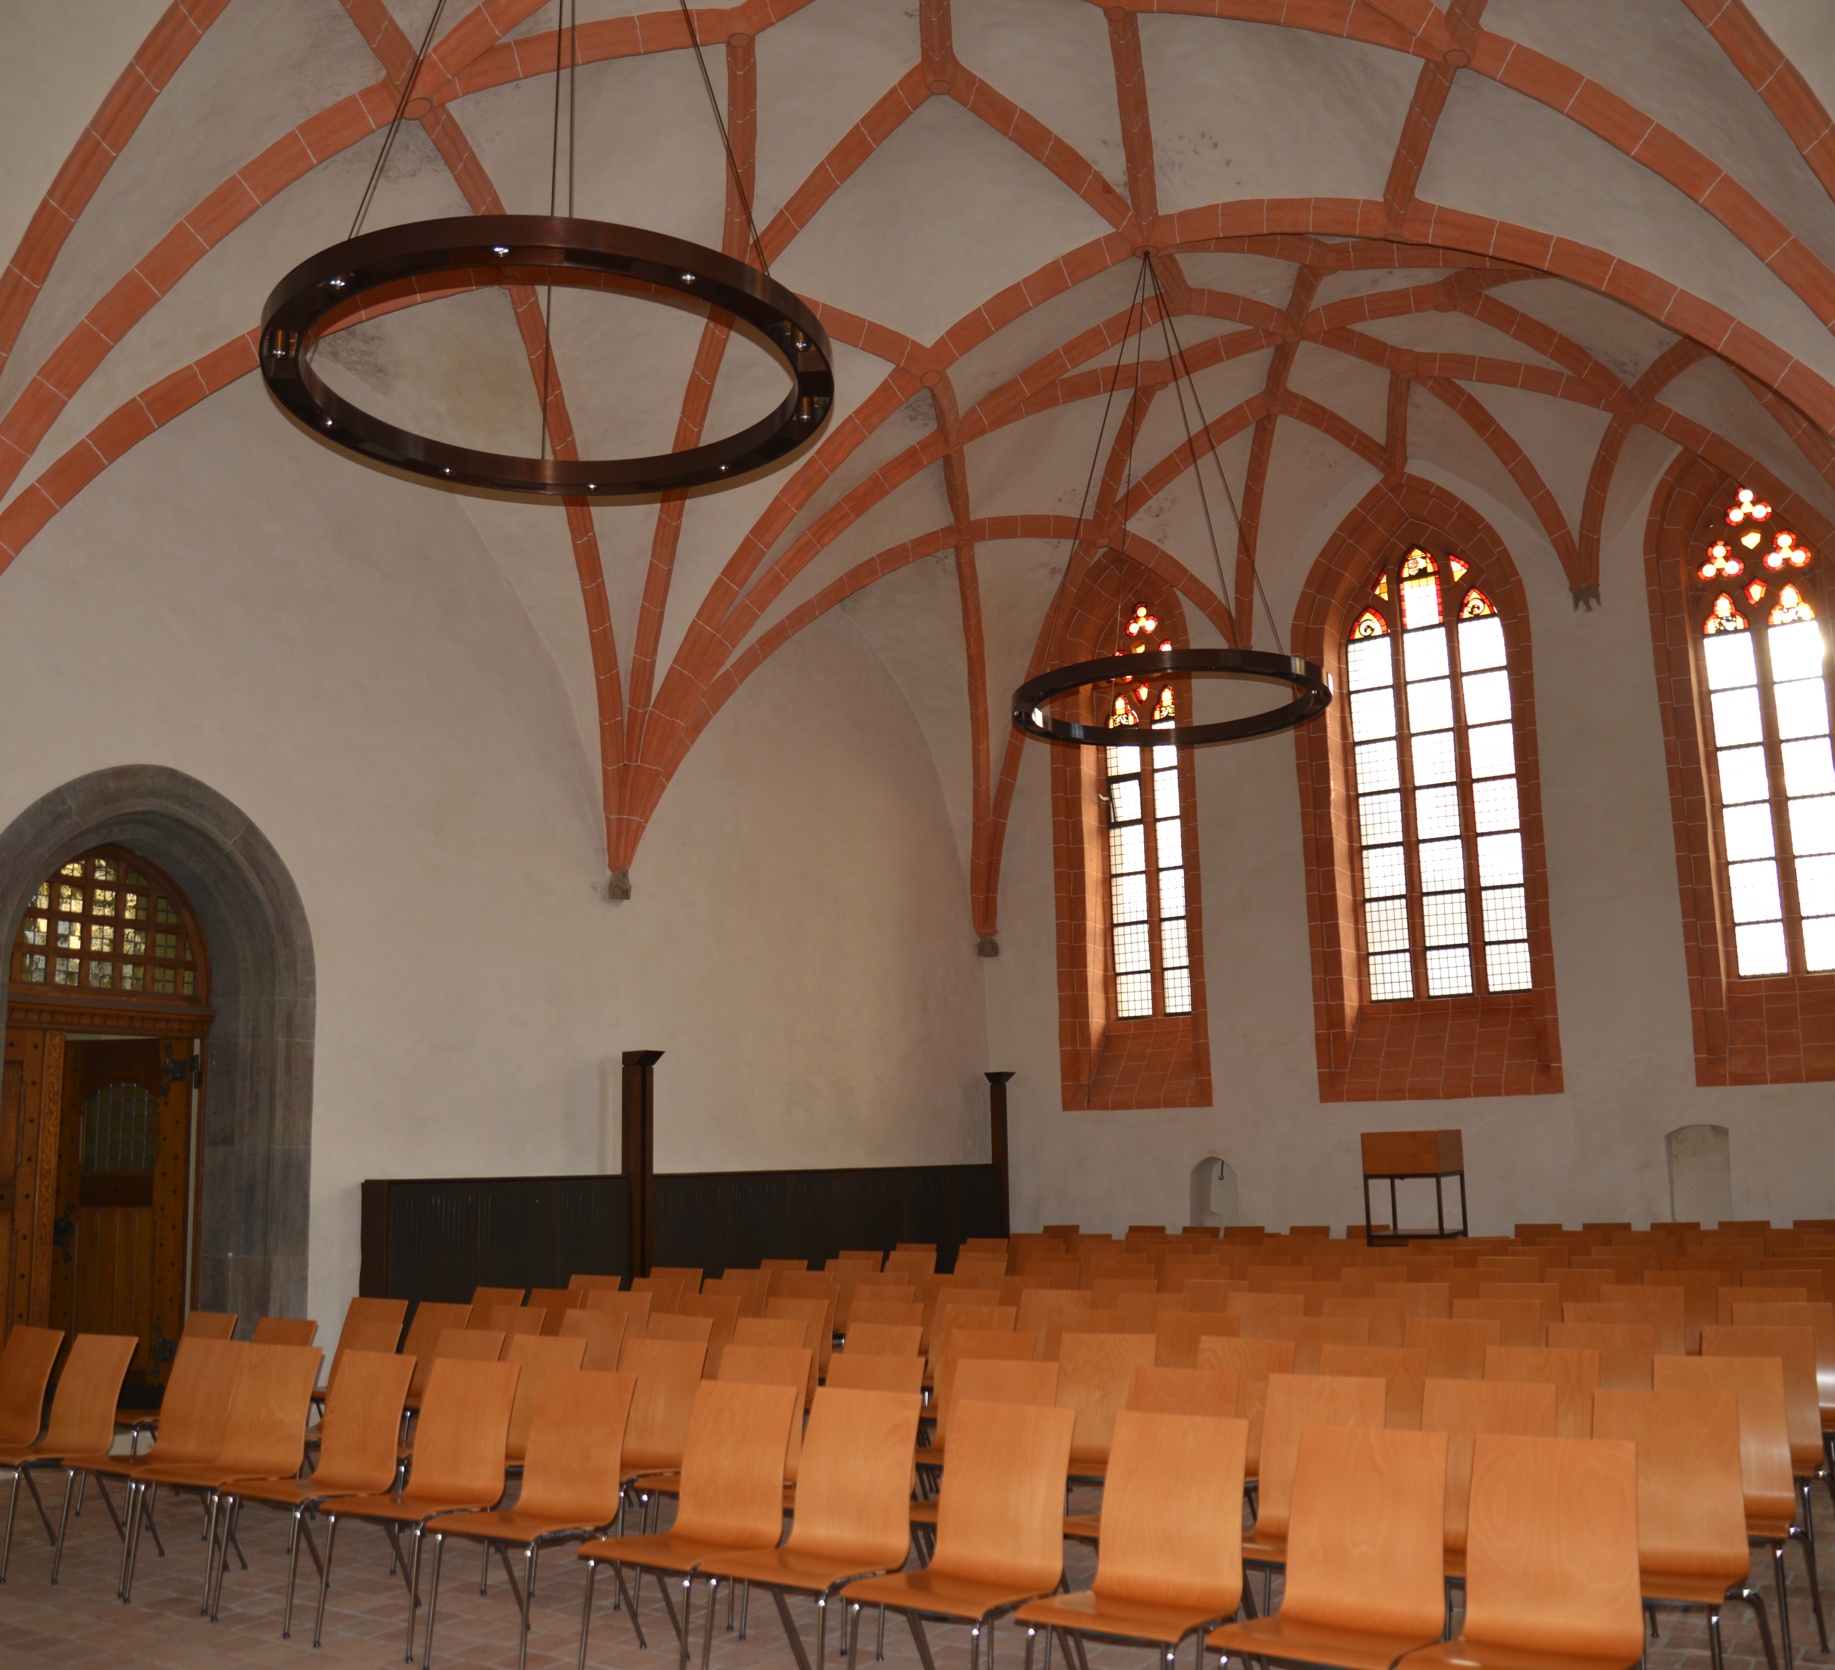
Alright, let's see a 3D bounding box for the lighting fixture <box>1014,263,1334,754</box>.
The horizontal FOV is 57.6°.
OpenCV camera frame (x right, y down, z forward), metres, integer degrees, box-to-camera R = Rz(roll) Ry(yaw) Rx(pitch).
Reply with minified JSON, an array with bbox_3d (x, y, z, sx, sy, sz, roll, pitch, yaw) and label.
[{"bbox_3d":[1.658,-2.465,11.441,2.091,3.308,2.091,-1,-11,0],"label":"lighting fixture"}]

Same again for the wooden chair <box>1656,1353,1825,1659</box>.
[{"bbox_3d":[2.403,2.030,4.998,0.465,0.845,0.565,-8,-13,31],"label":"wooden chair"}]

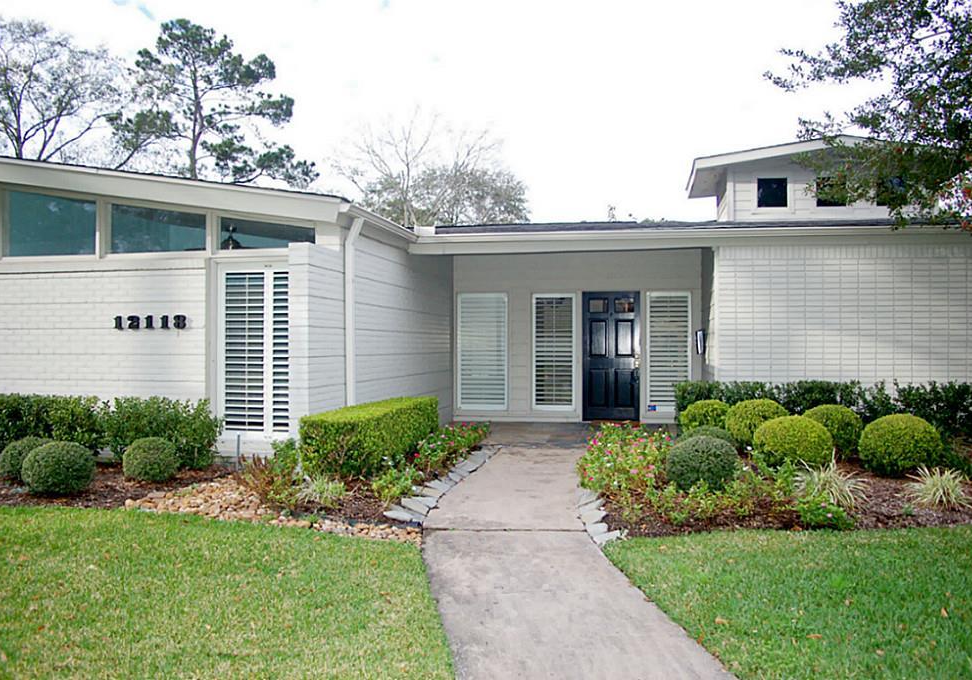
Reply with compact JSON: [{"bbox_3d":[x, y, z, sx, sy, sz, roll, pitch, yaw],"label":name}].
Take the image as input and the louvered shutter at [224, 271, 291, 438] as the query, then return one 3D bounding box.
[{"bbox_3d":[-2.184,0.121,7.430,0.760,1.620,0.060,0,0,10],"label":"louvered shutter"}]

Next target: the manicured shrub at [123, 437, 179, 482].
[{"bbox_3d":[-2.996,1.067,6.850,0.500,0.400,0.500,0,0,10],"label":"manicured shrub"}]

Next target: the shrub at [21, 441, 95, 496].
[{"bbox_3d":[-3.550,1.060,6.360,0.570,0.460,0.570,0,0,10],"label":"shrub"}]

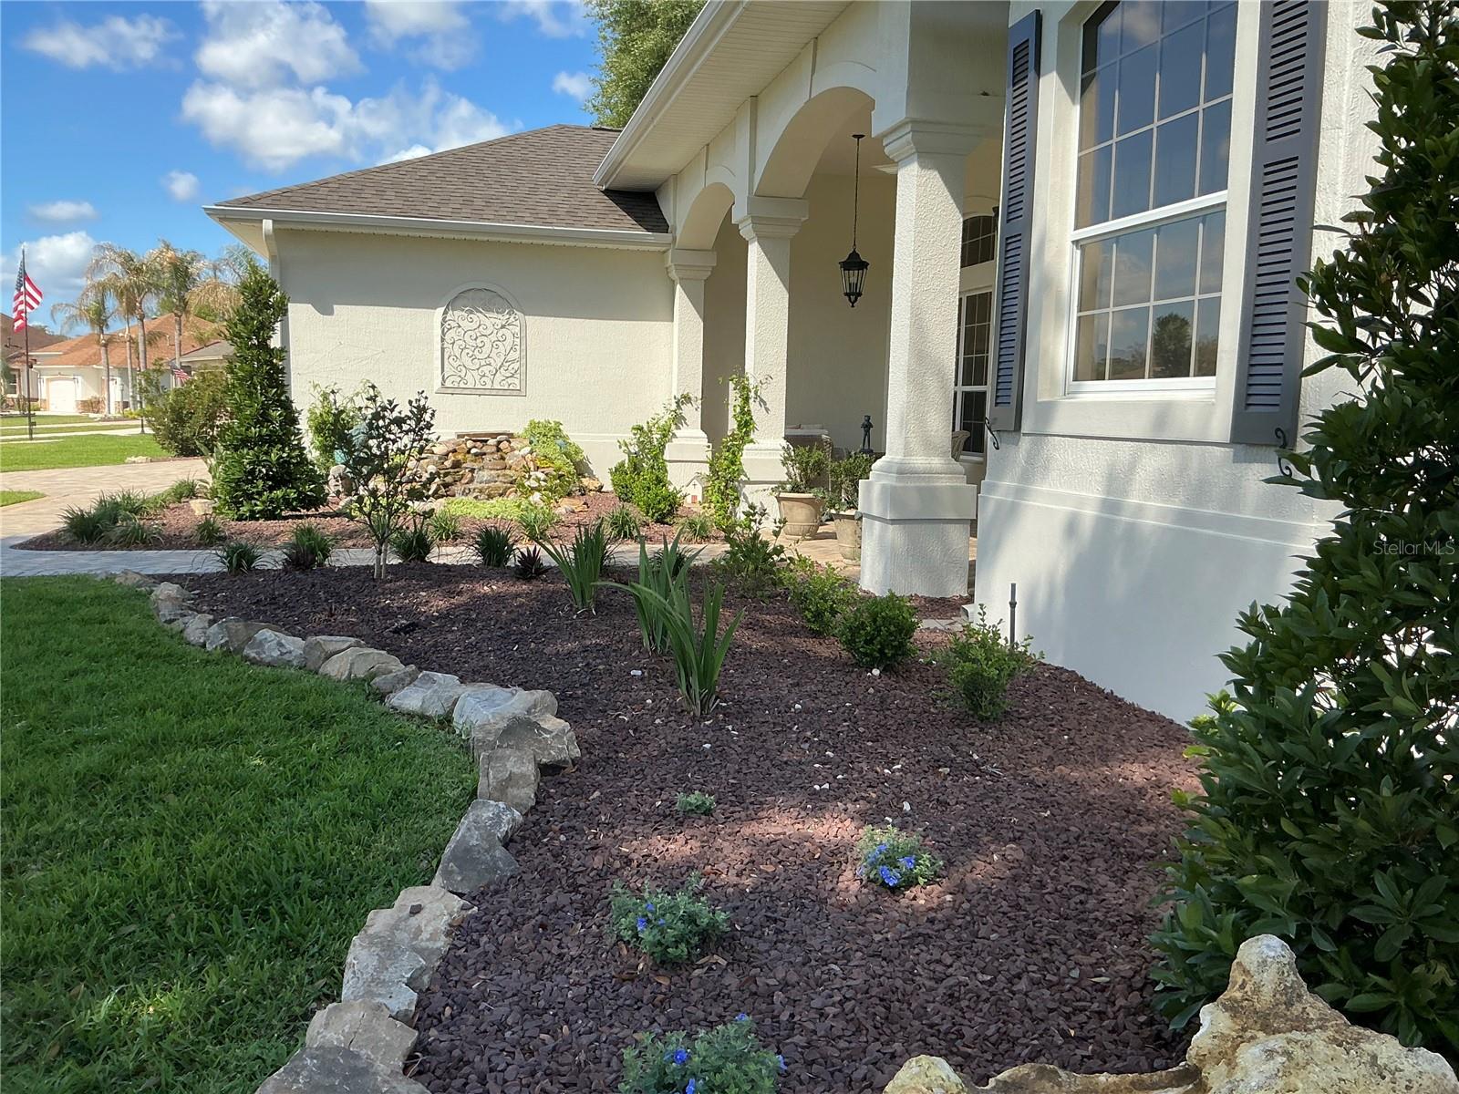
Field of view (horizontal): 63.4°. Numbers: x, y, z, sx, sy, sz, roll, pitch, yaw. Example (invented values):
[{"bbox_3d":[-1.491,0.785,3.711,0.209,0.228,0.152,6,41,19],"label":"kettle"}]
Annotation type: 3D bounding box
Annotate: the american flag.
[{"bbox_3d":[-16.336,-5.933,27.439,0.621,1.851,0.373,-3,8,-30],"label":"american flag"}]

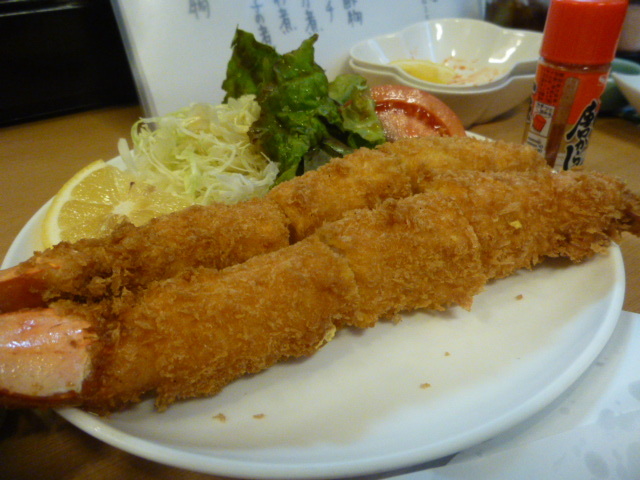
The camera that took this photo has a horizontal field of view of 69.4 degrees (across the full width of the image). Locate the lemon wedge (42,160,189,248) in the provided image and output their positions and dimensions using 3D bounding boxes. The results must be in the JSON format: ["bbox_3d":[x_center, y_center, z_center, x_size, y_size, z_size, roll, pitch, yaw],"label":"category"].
[{"bbox_3d":[-0.079,-0.007,0.195,0.063,0.020,0.062,-2,56,3],"label":"lemon wedge"}]

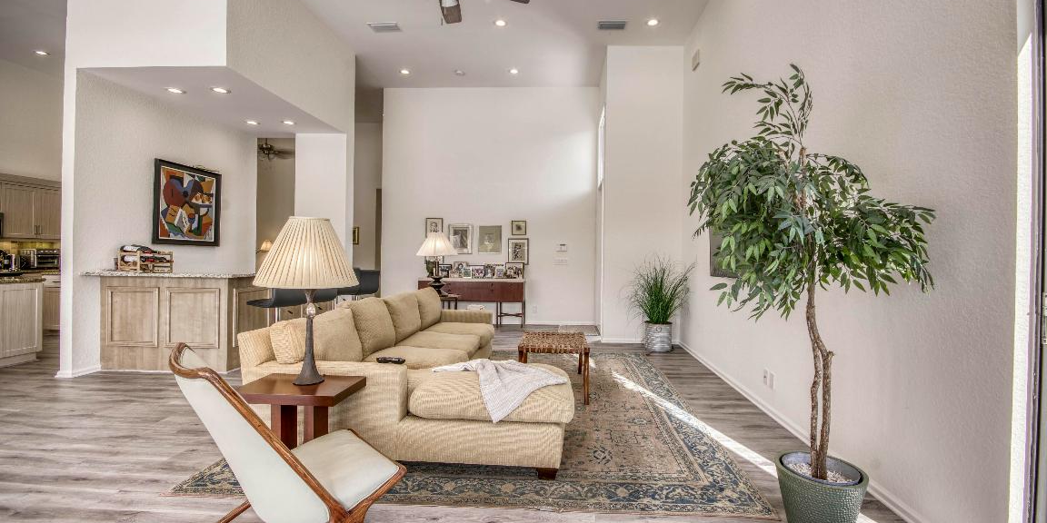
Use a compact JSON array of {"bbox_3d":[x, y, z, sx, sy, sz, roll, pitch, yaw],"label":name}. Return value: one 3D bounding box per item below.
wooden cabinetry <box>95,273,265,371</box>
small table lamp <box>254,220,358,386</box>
[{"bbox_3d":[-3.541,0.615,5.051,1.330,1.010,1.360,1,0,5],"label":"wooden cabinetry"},{"bbox_3d":[-1.130,0.204,2.285,0.489,0.860,0.489,1,0,5],"label":"small table lamp"}]

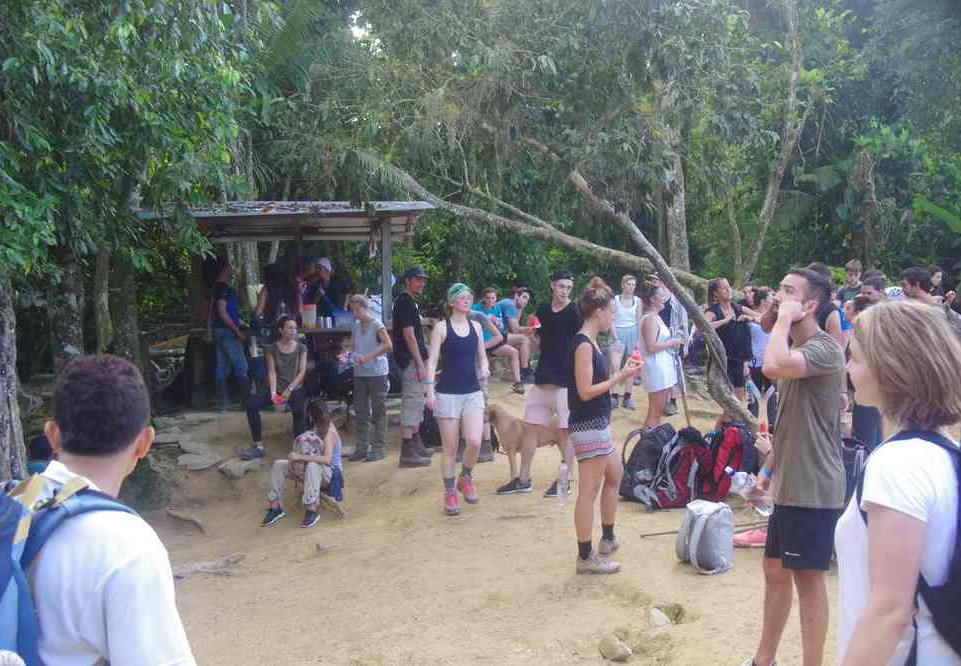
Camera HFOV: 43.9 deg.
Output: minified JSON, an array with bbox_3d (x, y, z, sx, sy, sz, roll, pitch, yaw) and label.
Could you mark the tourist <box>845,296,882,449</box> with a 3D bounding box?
[{"bbox_3d":[3.140,0.460,9.800,0.360,1.560,0.460,-1,2,-27],"label":"tourist"}]

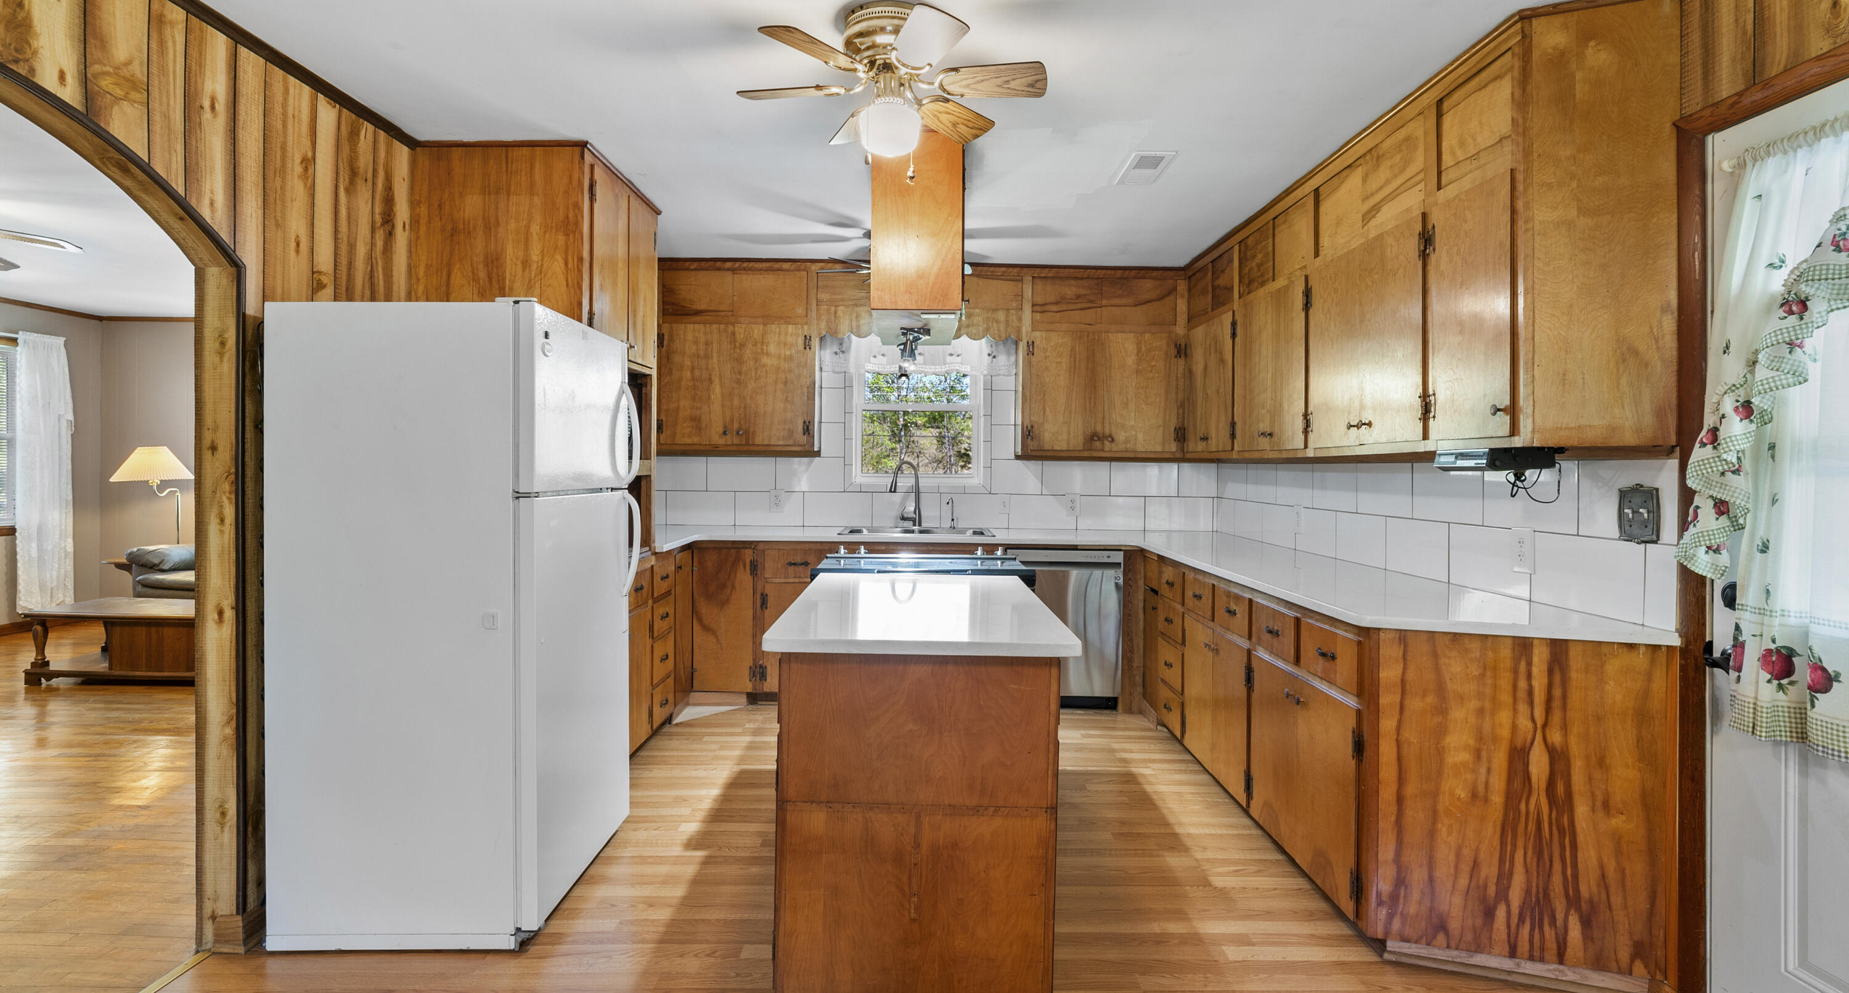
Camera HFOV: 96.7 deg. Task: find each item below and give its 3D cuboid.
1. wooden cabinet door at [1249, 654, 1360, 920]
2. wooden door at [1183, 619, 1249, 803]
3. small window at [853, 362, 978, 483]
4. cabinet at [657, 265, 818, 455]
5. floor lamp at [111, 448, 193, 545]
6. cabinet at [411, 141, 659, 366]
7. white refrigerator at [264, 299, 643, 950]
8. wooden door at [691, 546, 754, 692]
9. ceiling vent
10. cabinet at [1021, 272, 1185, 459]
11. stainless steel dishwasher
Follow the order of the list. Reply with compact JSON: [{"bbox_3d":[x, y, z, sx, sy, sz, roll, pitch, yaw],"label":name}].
[{"bbox_3d":[1.073,0.776,2.350,0.022,0.526,0.655,0,1,0],"label":"wooden cabinet door"},{"bbox_3d":[1.115,0.791,3.178,0.030,0.550,0.665,1,2,0],"label":"wooden door"},{"bbox_3d":[-0.046,-0.481,4.936,0.757,0.808,0.101,1,2,0],"label":"small window"},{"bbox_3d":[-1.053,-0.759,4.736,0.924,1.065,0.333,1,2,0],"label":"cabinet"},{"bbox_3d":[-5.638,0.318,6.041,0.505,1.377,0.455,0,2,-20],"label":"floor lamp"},{"bbox_3d":[-1.512,-0.912,3.293,0.646,0.707,0.757,1,2,0],"label":"cabinet"},{"bbox_3d":[-1.338,0.325,2.480,0.747,1.702,0.717,1,2,-1],"label":"white refrigerator"},{"bbox_3d":[-1.042,0.643,4.270,0.311,0.742,0.022,0,1,0],"label":"wooden door"},{"bbox_3d":[0.823,-1.222,3.090,0.155,0.020,0.350,1,2,0],"label":"ceiling vent"},{"bbox_3d":[0.992,-0.734,4.748,0.929,1.065,0.333,1,2,0],"label":"cabinet"},{"bbox_3d":[0.735,0.701,4.633,0.606,0.869,0.606,1,2,0],"label":"stainless steel dishwasher"}]

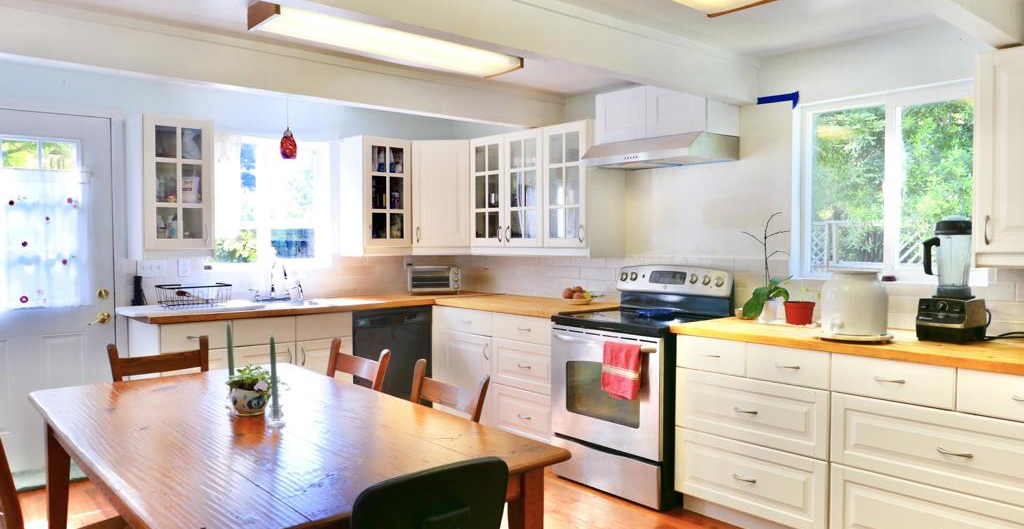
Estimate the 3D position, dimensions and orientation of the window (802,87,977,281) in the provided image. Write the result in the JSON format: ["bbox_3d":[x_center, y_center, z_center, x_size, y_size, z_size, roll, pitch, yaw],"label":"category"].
[{"bbox_3d":[1.805,-0.371,3.323,0.090,0.906,0.860,-2,2,-42],"label":"window"}]

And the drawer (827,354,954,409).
[{"bbox_3d":[1.636,0.458,2.820,0.400,0.152,0.453,-2,2,-42],"label":"drawer"}]

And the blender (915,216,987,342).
[{"bbox_3d":[1.875,0.057,2.908,0.222,0.522,0.187,-2,3,-35],"label":"blender"}]

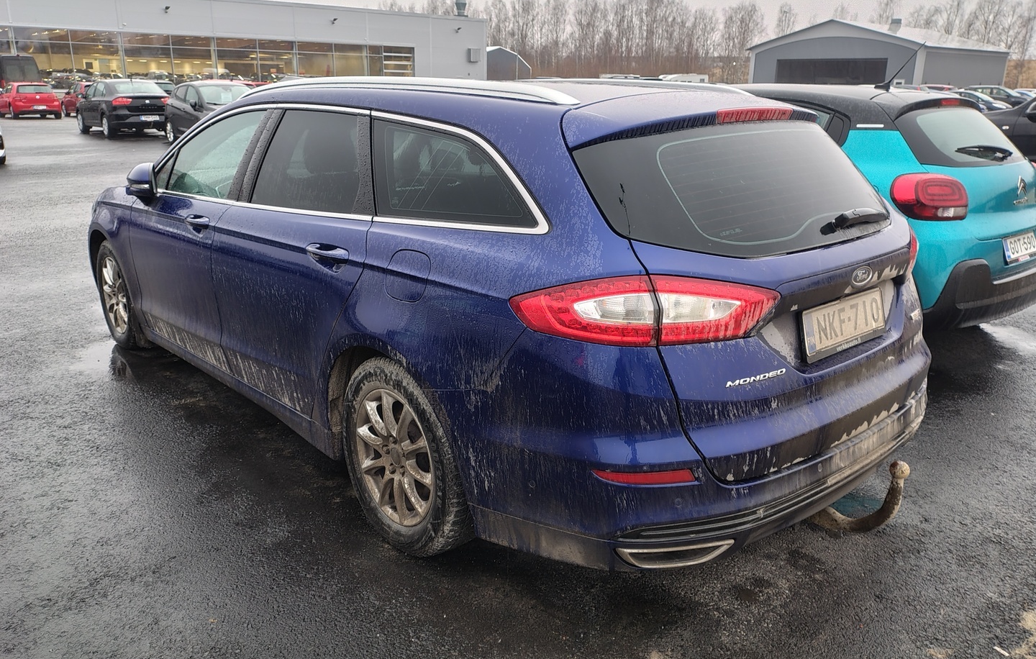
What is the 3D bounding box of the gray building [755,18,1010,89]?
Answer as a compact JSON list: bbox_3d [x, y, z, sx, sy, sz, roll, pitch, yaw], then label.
[{"bbox_3d":[31.400,-22.900,65.000,18.500,6.600,14.600,-15,23,-40],"label":"gray building"}]

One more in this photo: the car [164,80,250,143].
[{"bbox_3d":[-7.060,-5.150,17.950,1.740,1.480,4.000,-16,24,-41],"label":"car"}]

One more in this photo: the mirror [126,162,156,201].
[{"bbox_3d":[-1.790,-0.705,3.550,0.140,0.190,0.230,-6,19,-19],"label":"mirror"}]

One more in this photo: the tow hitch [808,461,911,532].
[{"bbox_3d":[1.009,0.487,2.275,0.060,0.270,0.300,-16,24,-41],"label":"tow hitch"}]

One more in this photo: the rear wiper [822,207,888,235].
[{"bbox_3d":[1.002,-0.313,2.233,0.410,0.055,0.060,-15,23,-39],"label":"rear wiper"}]

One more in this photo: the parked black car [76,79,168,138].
[{"bbox_3d":[-10.900,-6.100,20.750,1.710,1.460,4.480,-15,23,-40],"label":"parked black car"}]

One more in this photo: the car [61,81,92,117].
[{"bbox_3d":[-18.600,-10.000,32.600,1.730,1.470,4.100,-16,24,-42],"label":"car"}]

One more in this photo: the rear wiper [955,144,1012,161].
[{"bbox_3d":[2.382,-0.905,3.830,0.380,0.090,0.080,-16,-2,-25],"label":"rear wiper"}]

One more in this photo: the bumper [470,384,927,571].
[{"bbox_3d":[0.747,0.246,2.370,1.850,0.480,0.600,-15,23,-39],"label":"bumper"}]

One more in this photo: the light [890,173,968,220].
[{"bbox_3d":[1.958,-0.648,3.546,0.290,0.200,0.250,-14,23,-38],"label":"light"}]

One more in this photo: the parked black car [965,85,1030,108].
[{"bbox_3d":[34.028,-16.426,53.000,1.800,1.520,4.400,-13,22,-35],"label":"parked black car"}]

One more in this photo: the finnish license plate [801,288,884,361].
[{"bbox_3d":[0.946,-0.013,2.170,0.450,0.135,0.020,-16,9,-41],"label":"finnish license plate"}]

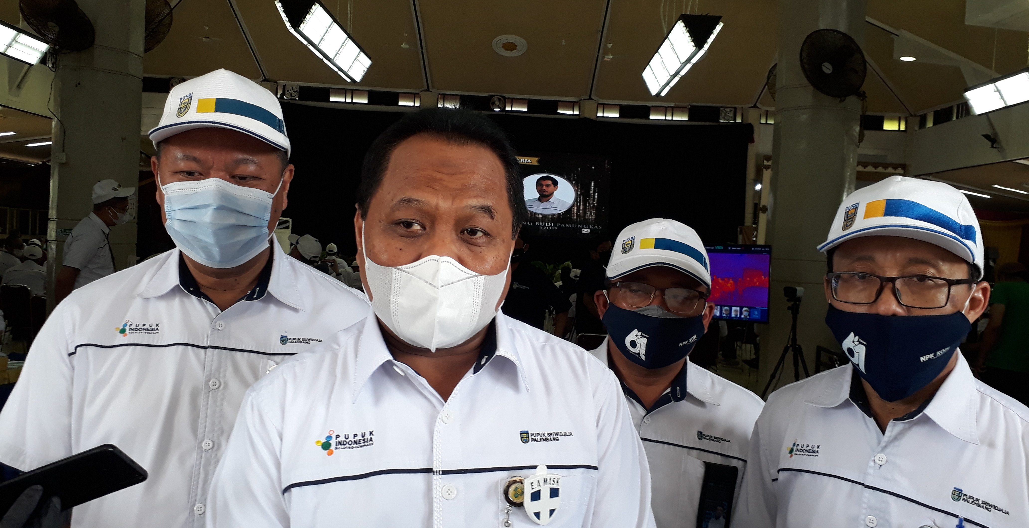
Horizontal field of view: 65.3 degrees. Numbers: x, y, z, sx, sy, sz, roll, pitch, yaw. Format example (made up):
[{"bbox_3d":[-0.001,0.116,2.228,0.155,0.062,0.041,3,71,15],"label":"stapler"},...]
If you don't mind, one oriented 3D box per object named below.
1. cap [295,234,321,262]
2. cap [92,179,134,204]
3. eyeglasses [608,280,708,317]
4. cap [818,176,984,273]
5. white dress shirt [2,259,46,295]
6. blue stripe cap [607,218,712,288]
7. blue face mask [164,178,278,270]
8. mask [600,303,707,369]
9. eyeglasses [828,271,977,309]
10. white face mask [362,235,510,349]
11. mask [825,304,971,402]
[{"bbox_3d":[-1.494,-0.118,5.750,0.172,0.135,0.270,1,28,-48],"label":"cap"},{"bbox_3d":[-2.551,-0.457,5.100,0.270,0.135,0.172,-11,3,-6],"label":"cap"},{"bbox_3d":[0.232,0.055,1.310,0.142,0.042,0.145,7,2,10],"label":"eyeglasses"},{"bbox_3d":[0.484,-0.046,0.999,0.172,0.128,0.265,2,0,32],"label":"cap"},{"bbox_3d":[-4.696,0.265,7.900,0.500,0.640,0.280,3,2,2],"label":"white dress shirt"},{"bbox_3d":[0.236,-0.013,1.313,0.172,0.125,0.265,7,2,10],"label":"blue stripe cap"},{"bbox_3d":[-0.370,-0.055,1.011,0.140,0.112,0.100,2,2,-17],"label":"blue face mask"},{"bbox_3d":[0.220,0.111,1.277,0.152,0.102,0.100,7,2,10],"label":"mask"},{"bbox_3d":[0.477,0.030,0.995,0.142,0.042,0.145,2,0,32],"label":"eyeglasses"},{"bbox_3d":[-0.081,0.032,0.819,0.150,0.110,0.100,4,2,-9],"label":"white face mask"},{"bbox_3d":[0.455,0.100,0.966,0.152,0.112,0.100,2,0,32],"label":"mask"}]

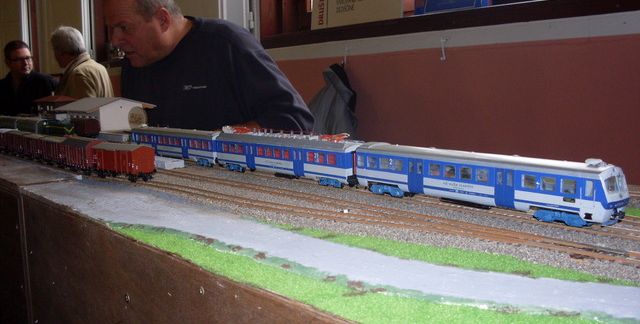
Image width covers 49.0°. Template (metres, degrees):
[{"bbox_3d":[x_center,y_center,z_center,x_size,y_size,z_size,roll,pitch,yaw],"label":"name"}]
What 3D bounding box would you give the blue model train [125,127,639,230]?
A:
[{"bbox_3d":[-0.035,-0.008,0.764,0.033,0.052,0.770,-6,8,-37],"label":"blue model train"}]

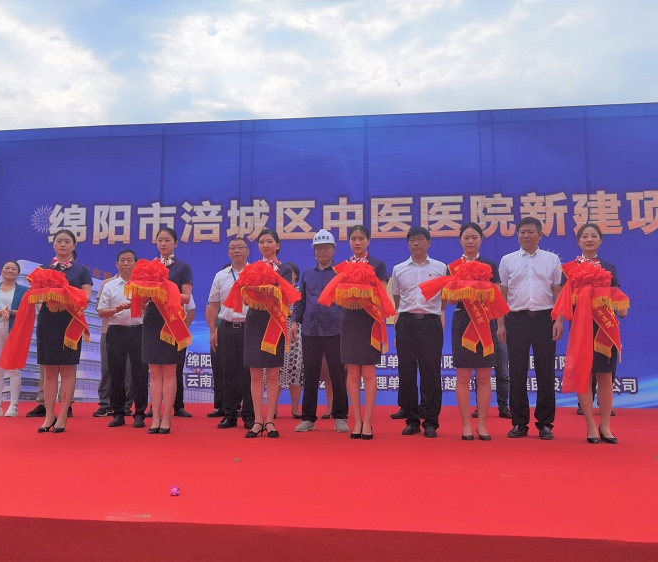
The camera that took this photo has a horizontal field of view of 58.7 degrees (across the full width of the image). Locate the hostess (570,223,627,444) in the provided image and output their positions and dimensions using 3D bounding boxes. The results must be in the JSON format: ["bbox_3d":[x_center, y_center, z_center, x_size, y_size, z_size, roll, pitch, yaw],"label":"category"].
[{"bbox_3d":[2.020,0.385,4.458,0.510,1.682,0.420,-1,-6,12],"label":"hostess"}]

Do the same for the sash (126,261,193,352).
[{"bbox_3d":[-1.387,0.196,4.758,0.500,0.728,0.420,-2,-7,15],"label":"sash"}]

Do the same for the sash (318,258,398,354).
[{"bbox_3d":[0.219,0.193,4.500,0.560,0.688,0.420,-1,-6,12],"label":"sash"}]

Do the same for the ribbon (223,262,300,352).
[{"bbox_3d":[-0.522,0.202,4.519,0.560,0.705,0.420,-1,-6,12],"label":"ribbon"}]

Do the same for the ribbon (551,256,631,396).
[{"bbox_3d":[1.924,0.329,4.303,0.530,0.940,0.450,-1,-6,12],"label":"ribbon"}]

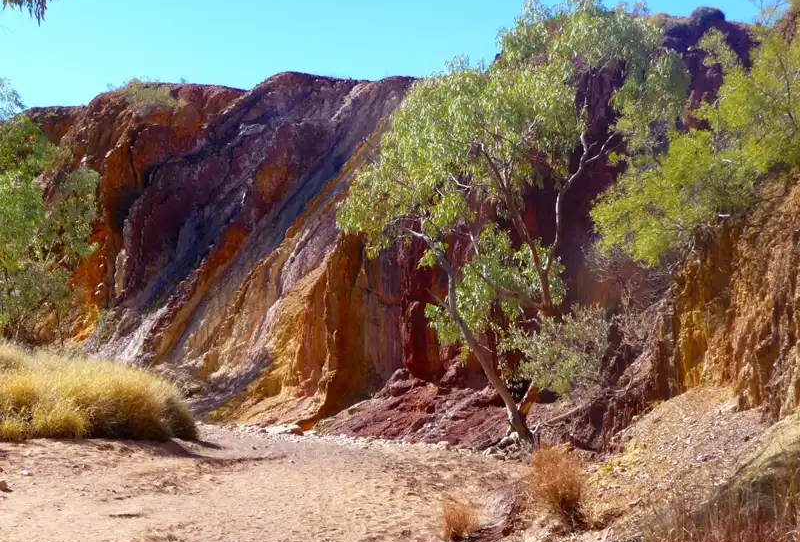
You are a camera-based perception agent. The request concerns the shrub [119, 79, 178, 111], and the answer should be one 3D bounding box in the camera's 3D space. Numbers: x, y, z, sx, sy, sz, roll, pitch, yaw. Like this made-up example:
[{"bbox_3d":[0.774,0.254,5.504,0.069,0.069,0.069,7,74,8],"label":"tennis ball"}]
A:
[{"bbox_3d":[-6.219,-4.339,44.000,1.500,0.750,1.200,0,-2,0],"label":"shrub"}]

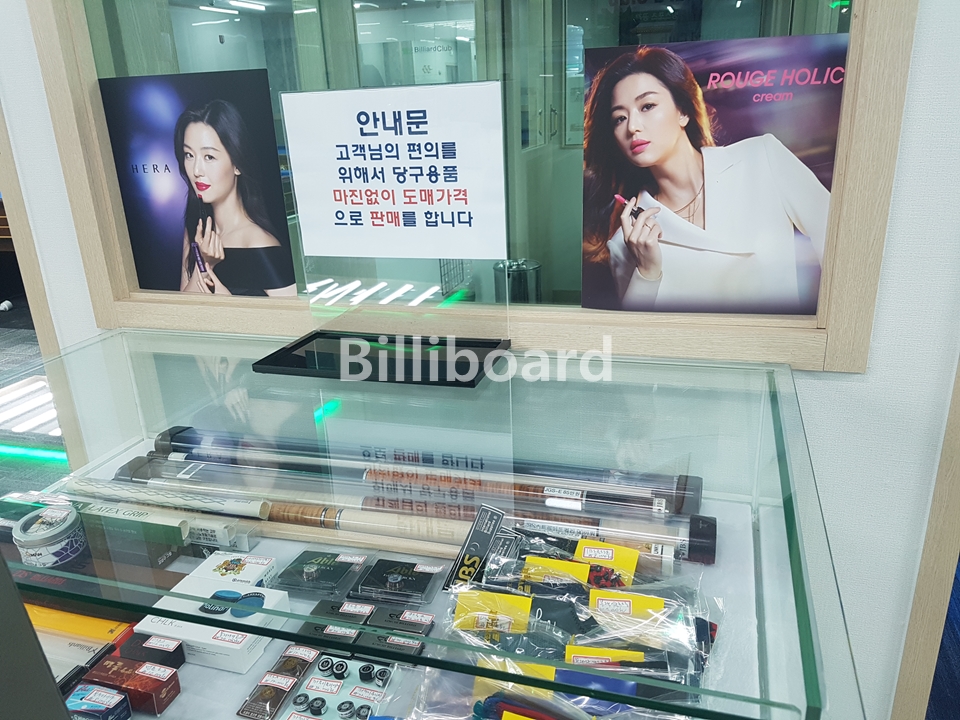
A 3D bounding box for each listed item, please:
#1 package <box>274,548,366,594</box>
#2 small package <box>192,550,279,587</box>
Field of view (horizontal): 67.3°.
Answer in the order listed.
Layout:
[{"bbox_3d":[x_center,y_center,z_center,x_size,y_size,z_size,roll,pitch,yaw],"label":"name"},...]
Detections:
[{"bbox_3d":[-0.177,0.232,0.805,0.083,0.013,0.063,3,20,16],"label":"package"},{"bbox_3d":[-0.271,0.238,0.791,0.077,0.021,0.056,2,20,15],"label":"small package"}]

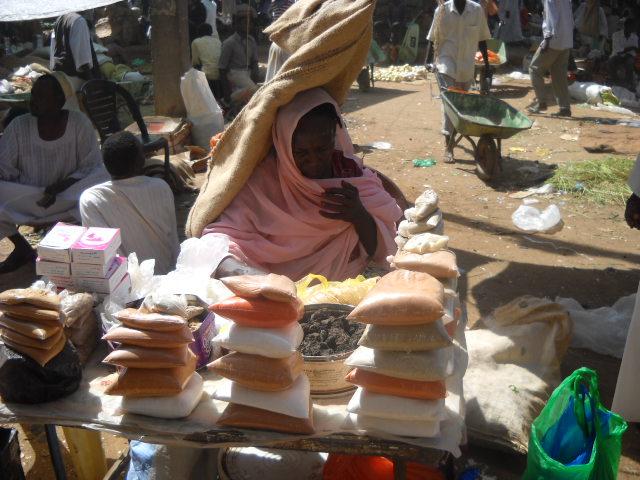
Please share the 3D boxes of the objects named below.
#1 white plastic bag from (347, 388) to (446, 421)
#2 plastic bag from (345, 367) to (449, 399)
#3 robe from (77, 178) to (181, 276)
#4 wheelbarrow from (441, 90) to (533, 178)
[{"bbox_3d":[0.166,0.313,1.641,0.200,0.055,0.180,3,19,7],"label":"white plastic bag"},{"bbox_3d":[0.163,0.273,1.627,0.200,0.050,0.180,3,19,7],"label":"plastic bag"},{"bbox_3d":[-0.769,-0.002,3.060,0.420,0.580,0.350,-1,19,-6],"label":"robe"},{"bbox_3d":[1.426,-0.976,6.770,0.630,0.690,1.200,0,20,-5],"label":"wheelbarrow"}]

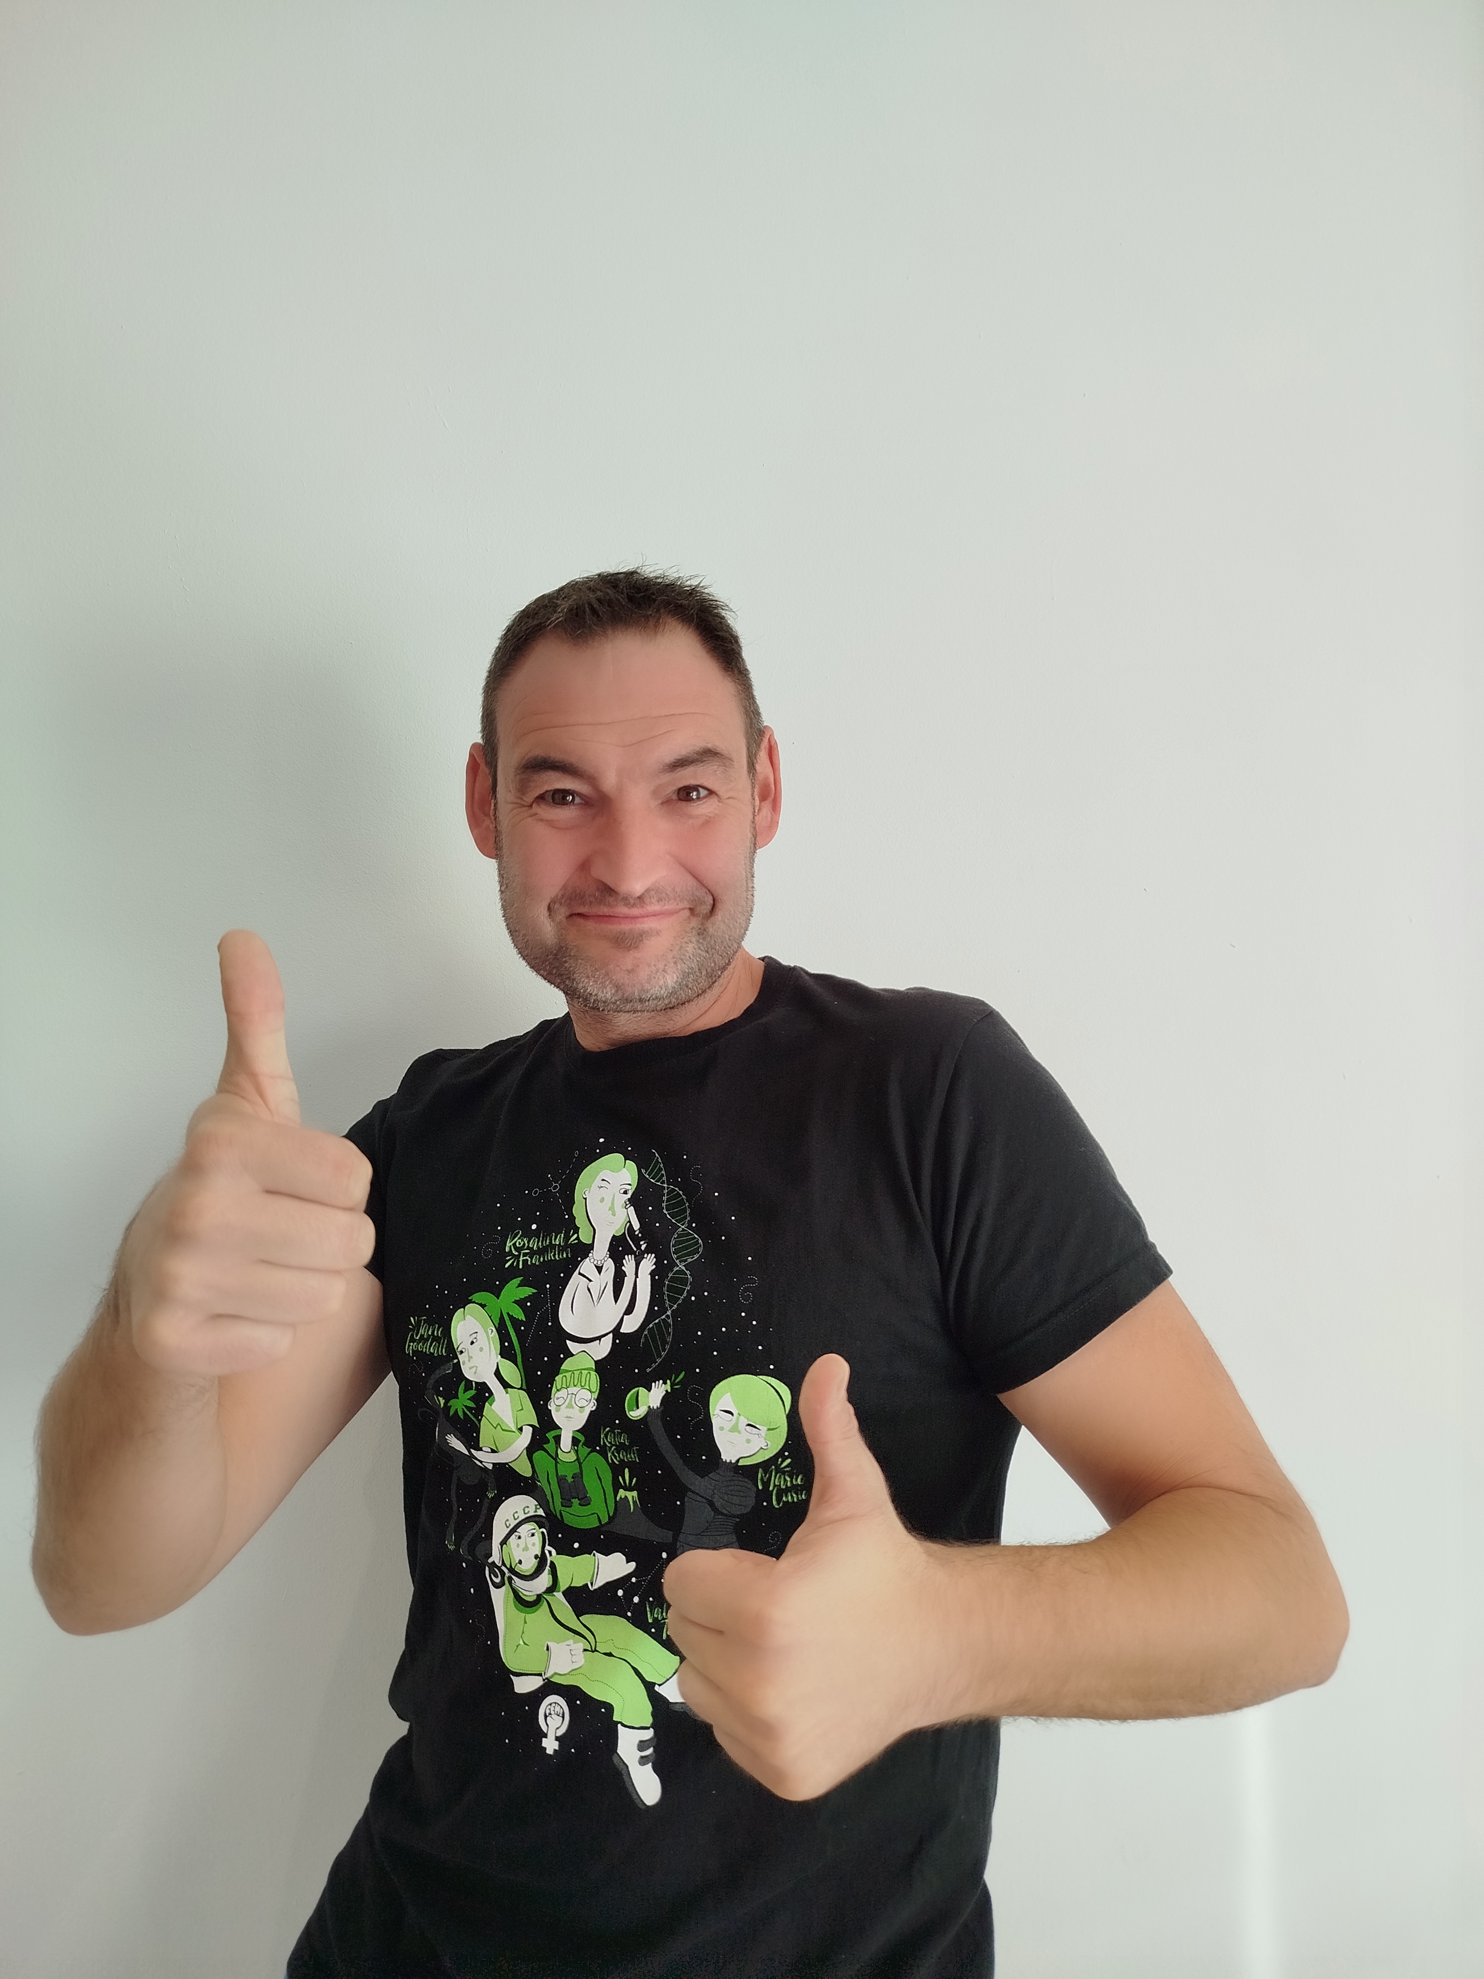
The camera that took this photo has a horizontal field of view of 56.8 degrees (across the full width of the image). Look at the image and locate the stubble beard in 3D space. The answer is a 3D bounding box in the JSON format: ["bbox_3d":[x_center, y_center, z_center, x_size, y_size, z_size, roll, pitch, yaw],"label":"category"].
[{"bbox_3d":[-0.065,-0.033,0.737,0.145,0.087,0.105,-2,10,-5],"label":"stubble beard"}]

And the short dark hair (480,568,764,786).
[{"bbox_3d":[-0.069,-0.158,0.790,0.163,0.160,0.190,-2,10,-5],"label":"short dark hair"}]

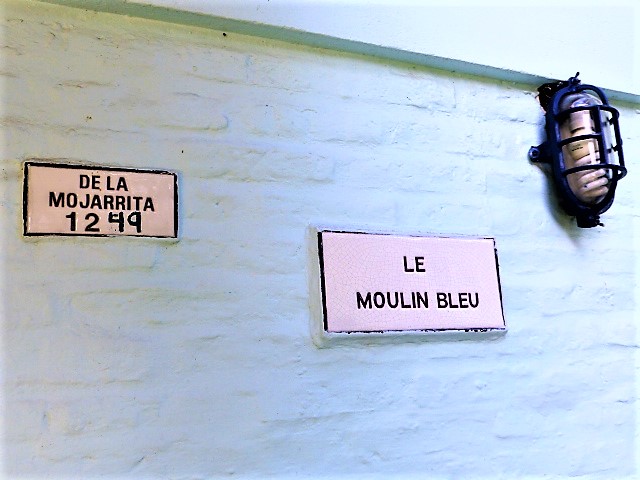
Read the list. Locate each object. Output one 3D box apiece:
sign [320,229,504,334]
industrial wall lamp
[{"bbox_3d":[0.140,0.065,0.951,0.307,0.145,0.020,2,-13,-22],"label":"sign"},{"bbox_3d":[0.470,-0.161,1.098,0.174,0.279,0.108,2,-13,-22],"label":"industrial wall lamp"}]

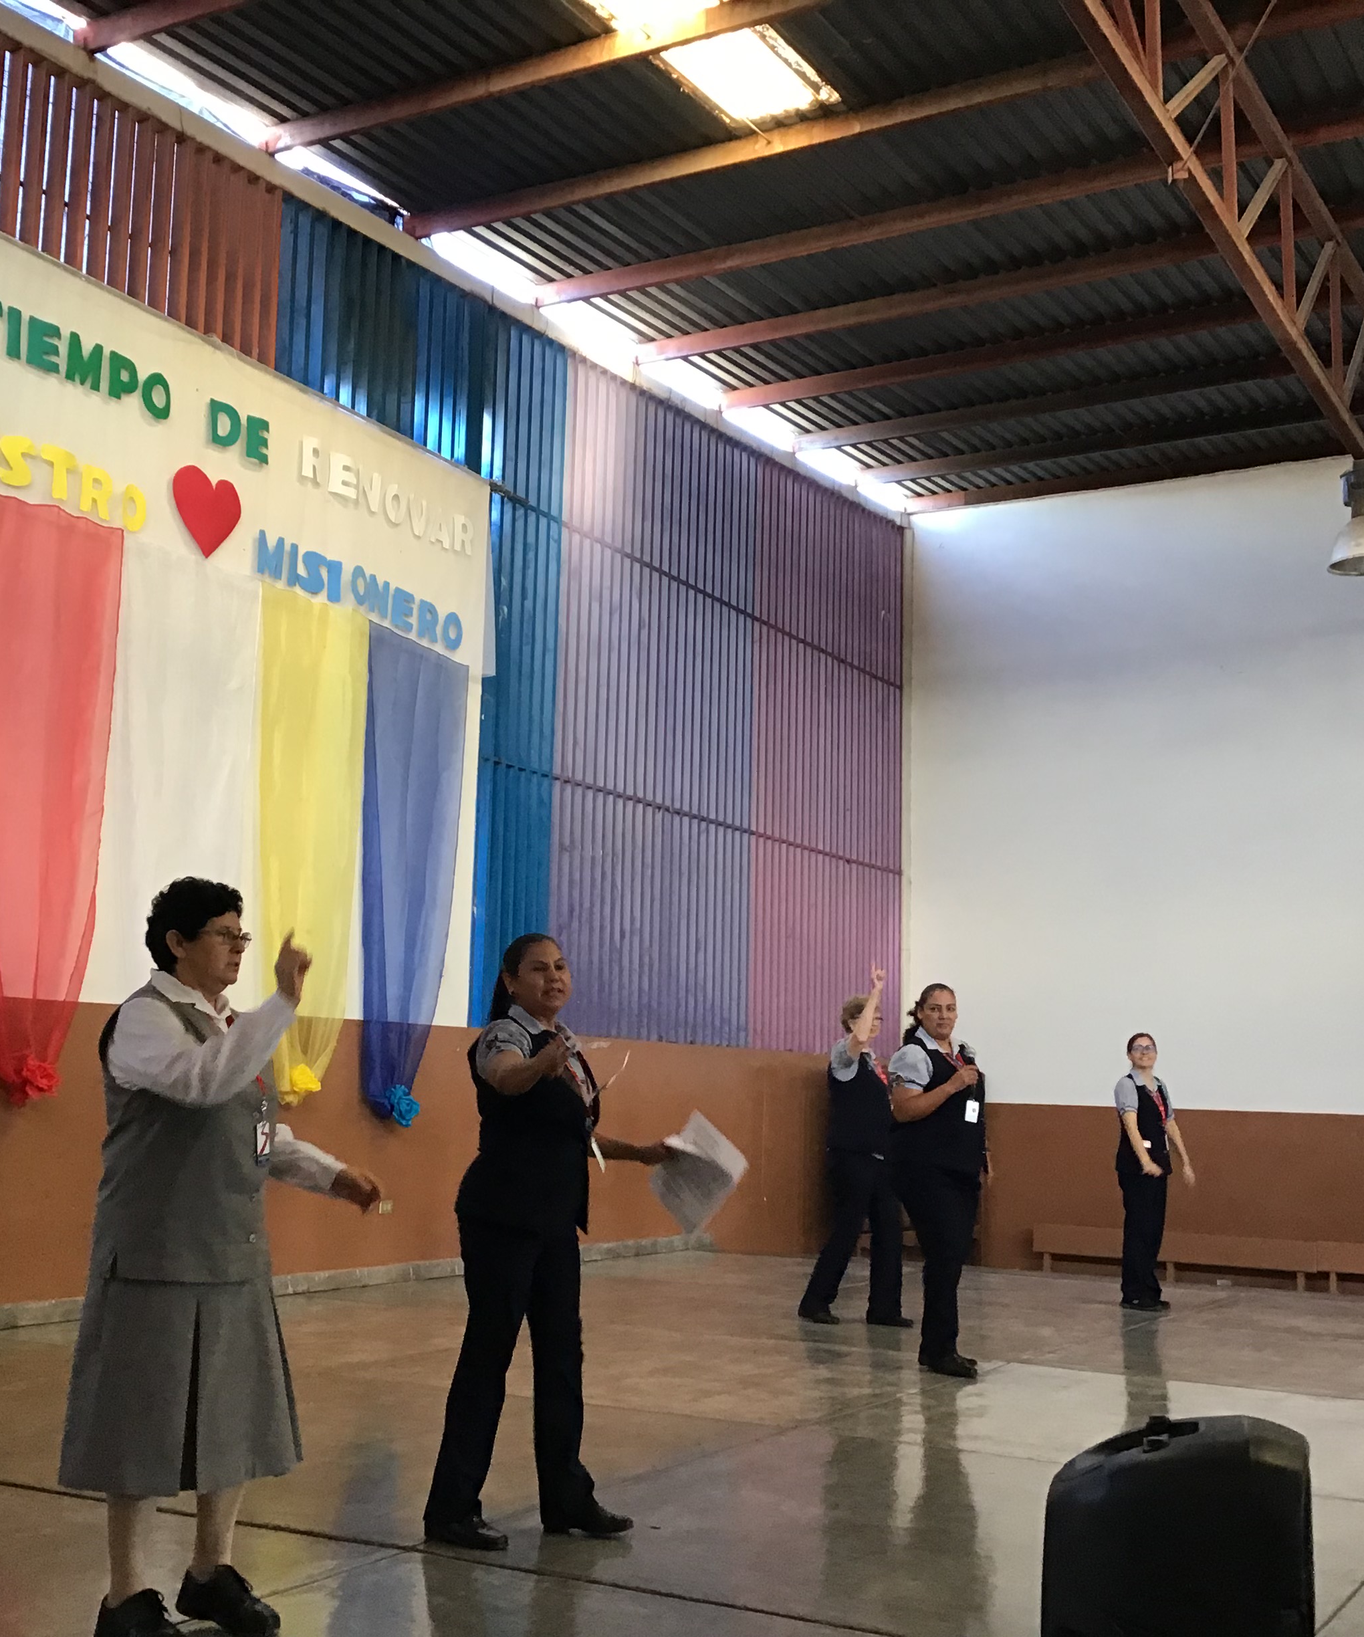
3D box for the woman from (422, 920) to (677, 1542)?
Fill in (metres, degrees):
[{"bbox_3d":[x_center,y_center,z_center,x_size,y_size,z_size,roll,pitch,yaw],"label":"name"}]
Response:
[{"bbox_3d":[-0.338,1.093,5.189,0.580,1.580,0.600,-1,-8,17],"label":"woman"}]

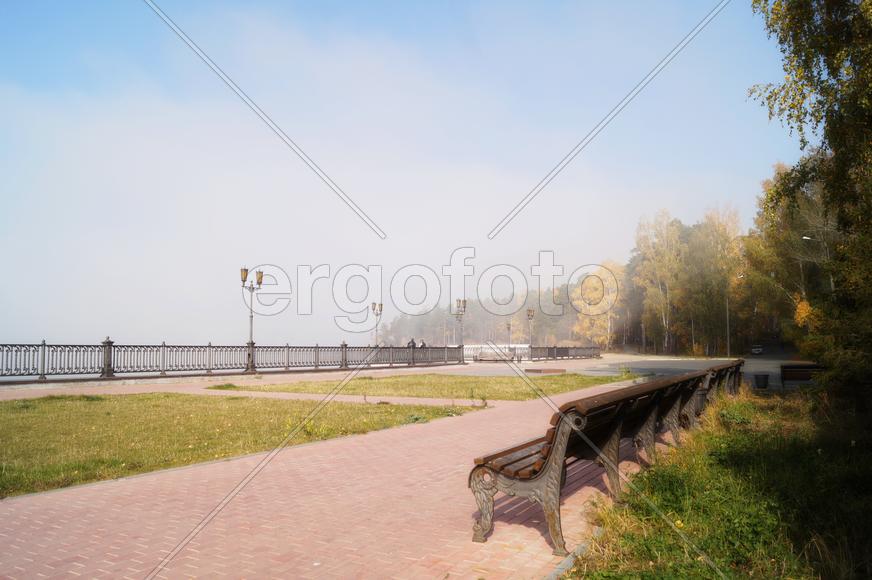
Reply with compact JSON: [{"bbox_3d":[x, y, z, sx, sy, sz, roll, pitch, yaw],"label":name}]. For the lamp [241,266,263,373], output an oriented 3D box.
[{"bbox_3d":[-8.128,1.272,28.793,0.450,4.720,1.220,-3,-6,32],"label":"lamp"}]

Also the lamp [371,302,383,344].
[{"bbox_3d":[-4.665,3.349,51.993,0.450,4.720,1.220,-3,-6,32],"label":"lamp"}]

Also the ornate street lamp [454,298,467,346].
[{"bbox_3d":[1.964,3.030,48.431,0.450,4.720,1.220,-3,-6,32],"label":"ornate street lamp"}]

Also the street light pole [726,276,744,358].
[{"bbox_3d":[34.338,2.832,75.037,1.800,9.842,0.320,-3,-6,30],"label":"street light pole"}]

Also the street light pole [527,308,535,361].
[{"bbox_3d":[9.105,4.282,62.724,0.450,4.981,1.150,-3,-6,30],"label":"street light pole"}]

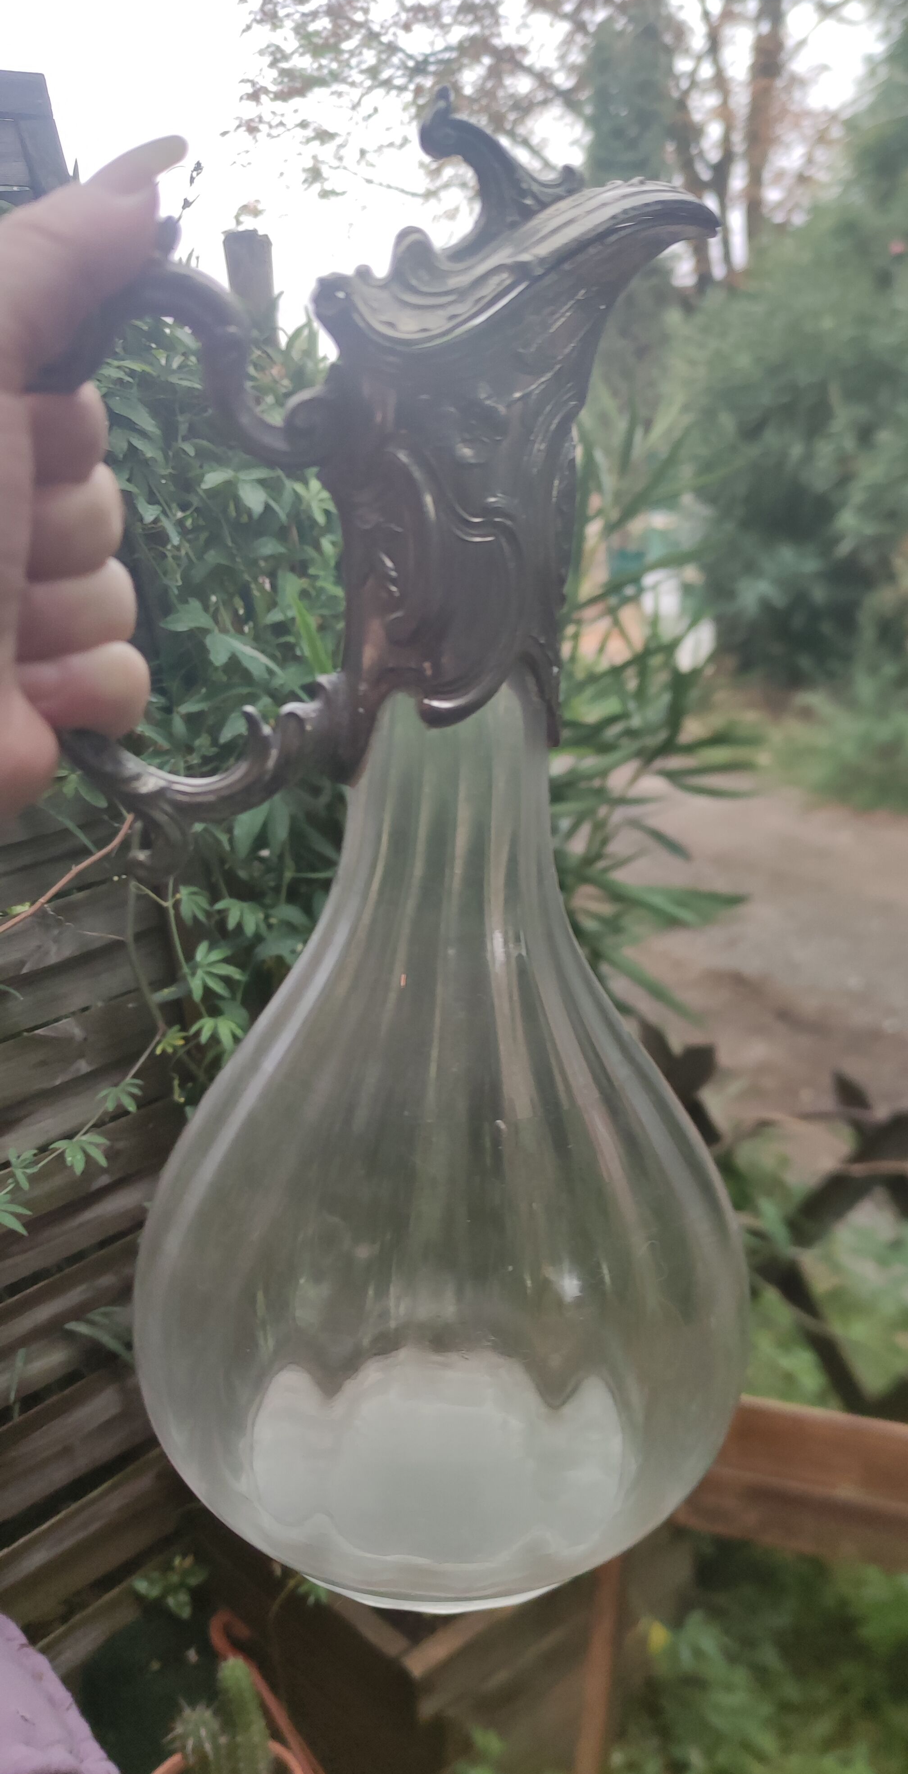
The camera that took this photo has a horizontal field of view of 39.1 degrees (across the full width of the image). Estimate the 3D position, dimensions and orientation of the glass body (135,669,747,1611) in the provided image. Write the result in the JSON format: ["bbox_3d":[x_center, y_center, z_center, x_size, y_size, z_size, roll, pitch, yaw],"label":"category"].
[{"bbox_3d":[-0.002,0.047,0.275,0.132,0.182,0.132,1,13,0],"label":"glass body"}]

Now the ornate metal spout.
[{"bbox_3d":[-0.017,-0.077,0.255,0.135,0.152,0.051,1,8,0],"label":"ornate metal spout"}]

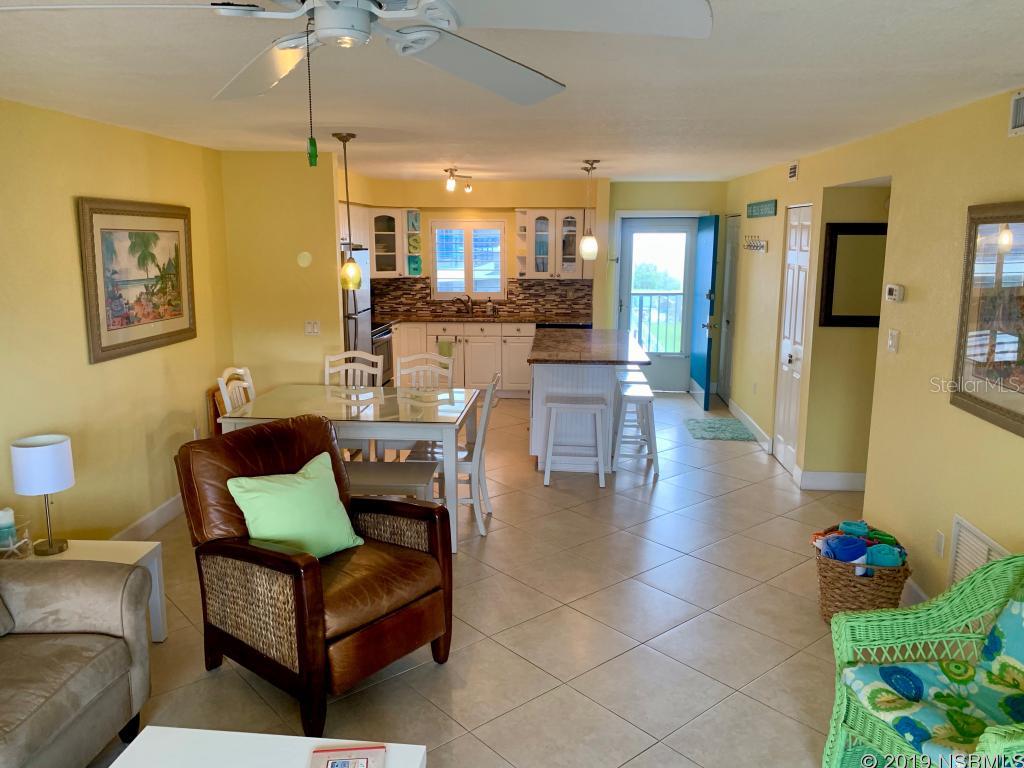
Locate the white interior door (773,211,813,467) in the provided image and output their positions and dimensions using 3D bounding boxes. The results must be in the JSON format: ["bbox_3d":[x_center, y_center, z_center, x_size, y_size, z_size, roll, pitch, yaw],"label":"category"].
[{"bbox_3d":[2.225,-0.345,6.099,0.040,2.040,0.610,1,11,5],"label":"white interior door"}]

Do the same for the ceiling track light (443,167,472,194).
[{"bbox_3d":[-0.512,-1.905,7.219,0.280,0.250,0.280,1,11,5],"label":"ceiling track light"}]

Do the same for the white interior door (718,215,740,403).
[{"bbox_3d":[2.430,-0.807,8.558,0.040,2.040,0.700,1,11,5],"label":"white interior door"}]

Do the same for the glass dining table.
[{"bbox_3d":[-0.934,0.484,4.823,1.355,0.753,1.060,1,10,4],"label":"glass dining table"}]

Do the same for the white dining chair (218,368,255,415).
[{"bbox_3d":[-1.485,0.390,4.871,0.530,0.920,0.450,1,10,4],"label":"white dining chair"}]

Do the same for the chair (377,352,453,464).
[{"bbox_3d":[-0.657,0.303,5.410,0.450,0.995,0.550,1,11,5],"label":"chair"}]

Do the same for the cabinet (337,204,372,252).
[{"bbox_3d":[-1.774,-1.603,7.810,0.360,0.430,1.100,1,11,5],"label":"cabinet"}]

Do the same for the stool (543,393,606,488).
[{"bbox_3d":[0.482,0.423,5.792,0.460,0.630,0.340,1,11,5],"label":"stool"}]

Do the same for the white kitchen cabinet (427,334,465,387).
[{"bbox_3d":[-0.722,-0.312,8.852,0.430,0.600,0.580,1,10,4],"label":"white kitchen cabinet"}]

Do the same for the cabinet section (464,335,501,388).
[{"bbox_3d":[-0.300,-0.279,8.719,0.410,0.605,0.500,1,10,4],"label":"cabinet section"}]

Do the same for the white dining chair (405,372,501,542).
[{"bbox_3d":[-0.367,0.425,4.869,0.548,0.955,0.428,1,11,4],"label":"white dining chair"}]

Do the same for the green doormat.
[{"bbox_3d":[1.940,0.411,7.279,0.540,0.025,0.860,1,10,4],"label":"green doormat"}]

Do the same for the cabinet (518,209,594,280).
[{"bbox_3d":[0.510,-1.577,8.706,0.850,0.765,0.340,1,10,4],"label":"cabinet"}]

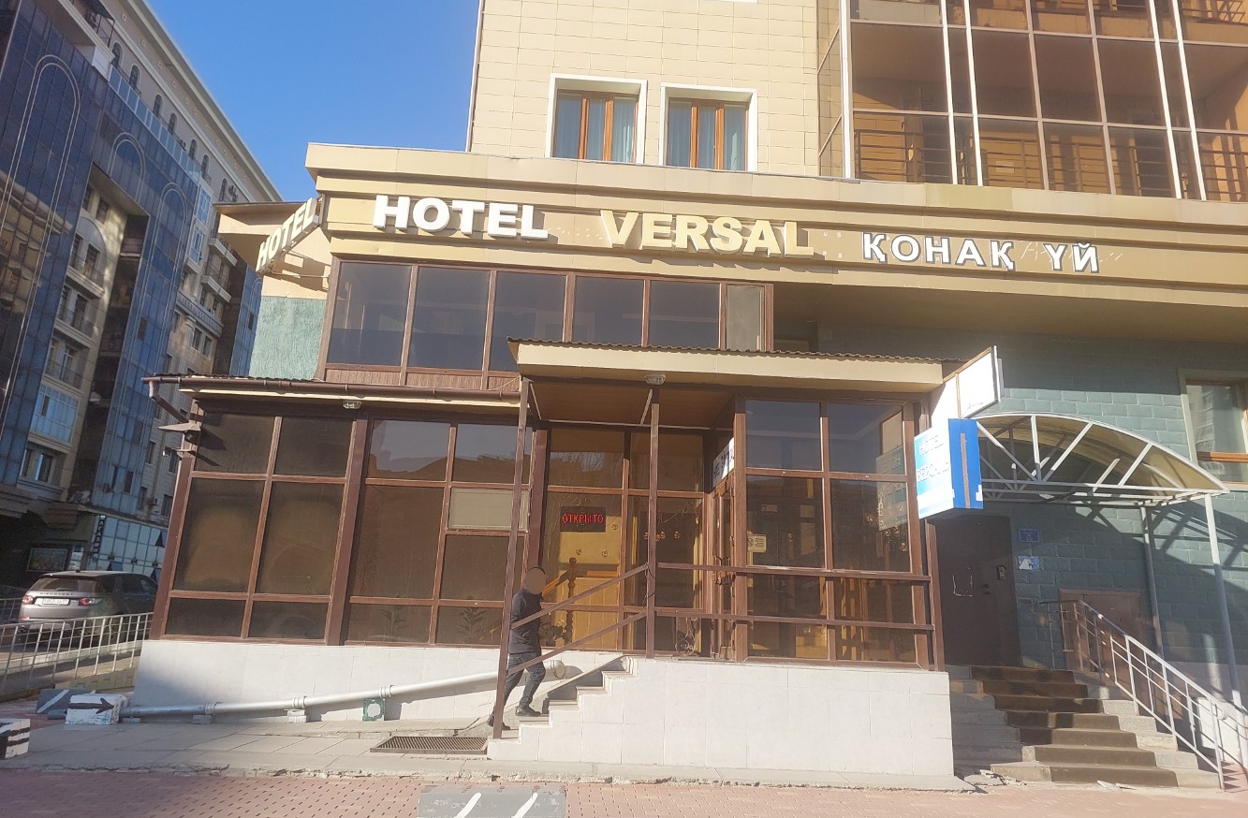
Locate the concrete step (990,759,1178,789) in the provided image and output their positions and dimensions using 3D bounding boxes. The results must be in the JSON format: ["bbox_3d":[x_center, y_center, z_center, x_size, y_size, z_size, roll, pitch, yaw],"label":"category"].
[{"bbox_3d":[4.752,3.807,8.651,2.040,0.155,0.310,3,-15,-2],"label":"concrete step"}]

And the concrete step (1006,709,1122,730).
[{"bbox_3d":[5.009,3.607,9.631,1.420,0.155,0.310,3,-15,-2],"label":"concrete step"}]

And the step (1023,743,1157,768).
[{"bbox_3d":[5.449,4.109,9.842,1.570,0.165,0.300,3,-15,-2],"label":"step"}]

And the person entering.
[{"bbox_3d":[-1.187,2.775,9.565,0.620,1.780,0.520,4,-15,-7],"label":"person entering"}]

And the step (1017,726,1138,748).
[{"bbox_3d":[5.017,3.678,9.307,1.420,0.155,0.310,3,-15,-2],"label":"step"}]

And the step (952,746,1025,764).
[{"bbox_3d":[4.177,4.040,9.789,0.980,0.165,0.300,3,-15,-2],"label":"step"}]

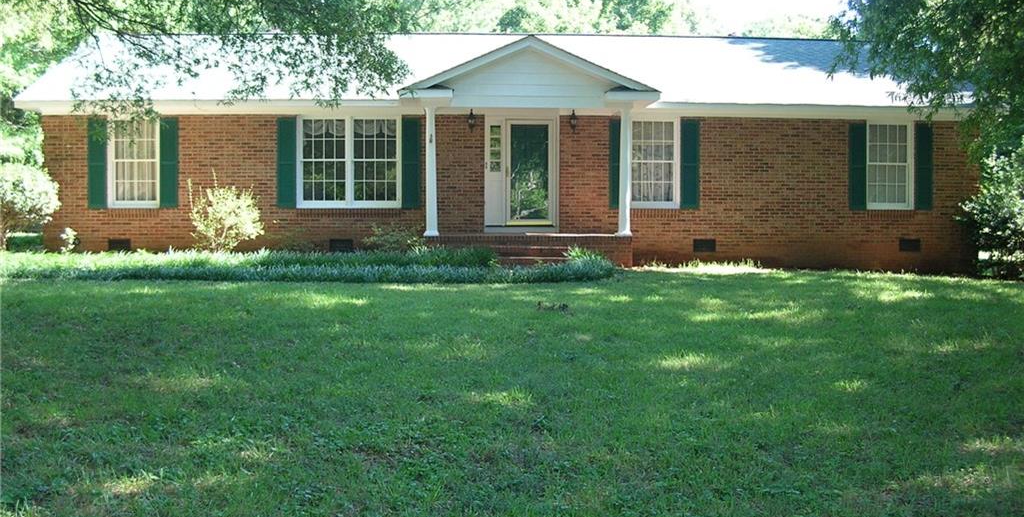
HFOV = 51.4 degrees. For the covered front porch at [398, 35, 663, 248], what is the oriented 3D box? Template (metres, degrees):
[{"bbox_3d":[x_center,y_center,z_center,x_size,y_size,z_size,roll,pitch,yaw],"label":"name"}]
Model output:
[{"bbox_3d":[0.268,-2.116,19.502,4.610,3.650,1.800,0,4,-4],"label":"covered front porch"}]

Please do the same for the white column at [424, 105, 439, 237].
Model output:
[{"bbox_3d":[-1.426,-1.534,18.914,0.275,2.280,0.275,0,4,-4],"label":"white column"}]

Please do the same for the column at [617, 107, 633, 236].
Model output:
[{"bbox_3d":[2.015,-1.540,19.155,0.275,2.280,0.275,0,4,-4],"label":"column"}]

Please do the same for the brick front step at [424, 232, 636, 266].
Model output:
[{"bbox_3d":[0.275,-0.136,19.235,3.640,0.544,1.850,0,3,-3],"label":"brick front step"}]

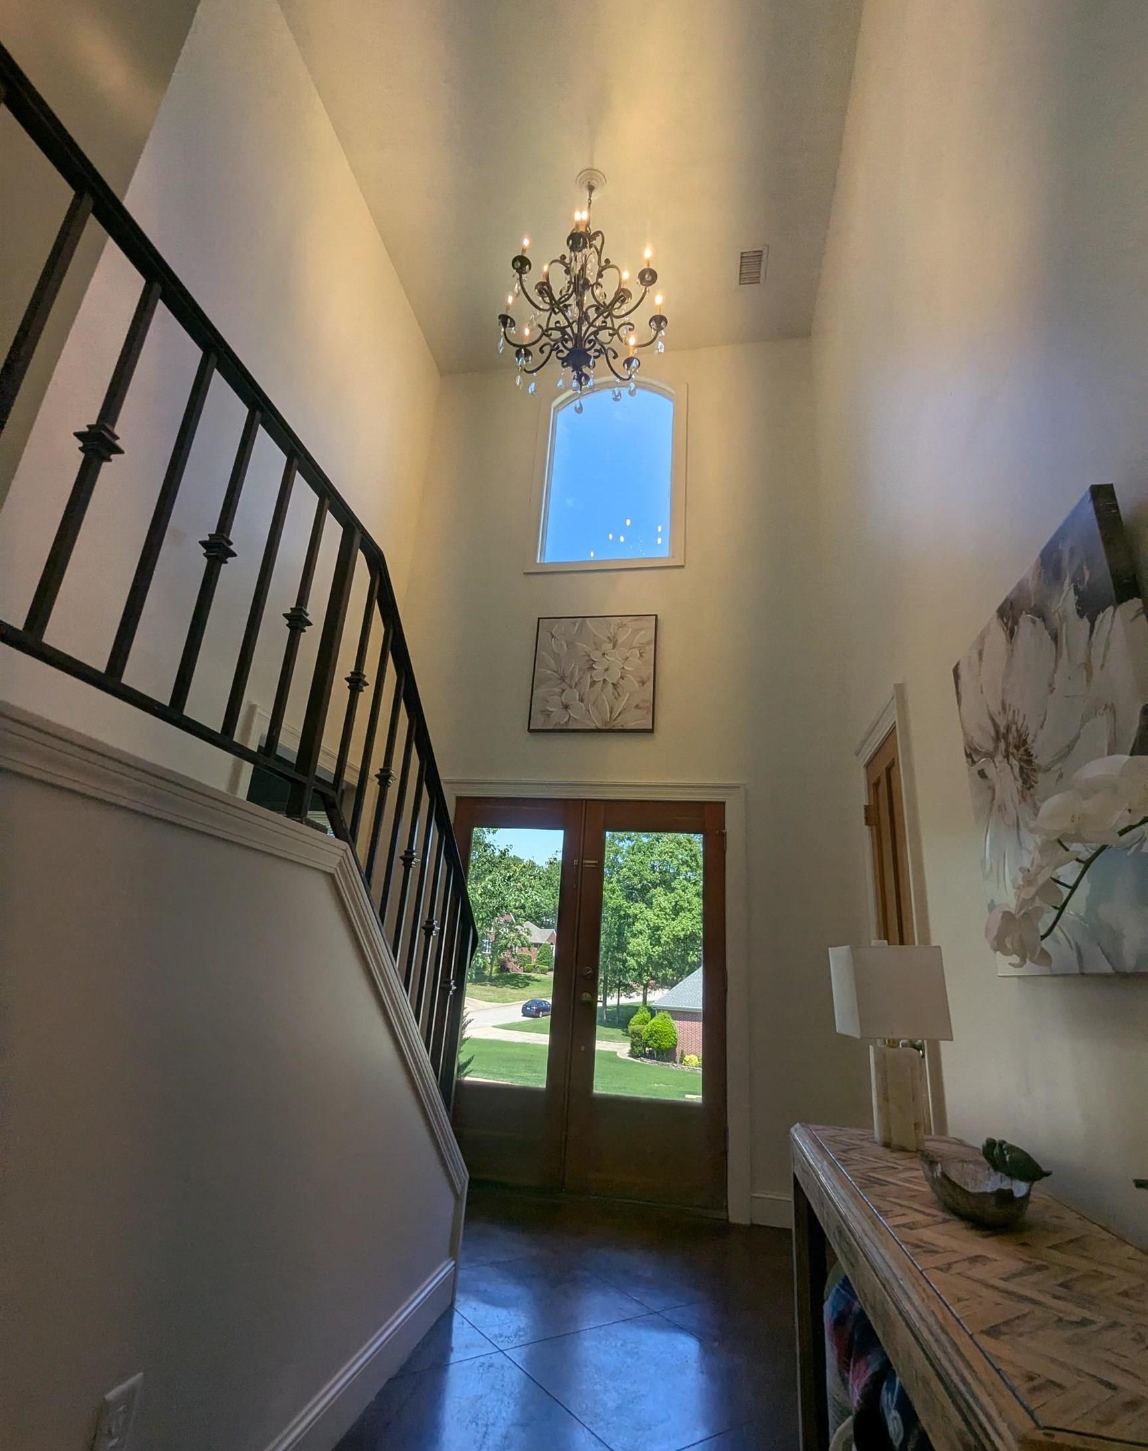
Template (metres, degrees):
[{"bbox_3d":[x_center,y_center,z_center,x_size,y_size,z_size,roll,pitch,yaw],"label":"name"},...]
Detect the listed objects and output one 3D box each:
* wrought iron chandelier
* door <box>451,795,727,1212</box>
[{"bbox_3d":[0.061,-2.454,3.987,0.920,1.730,0.920,0,-20,11],"label":"wrought iron chandelier"},{"bbox_3d":[0.004,1.418,3.940,1.650,2.050,0.050,0,-20,11],"label":"door"}]

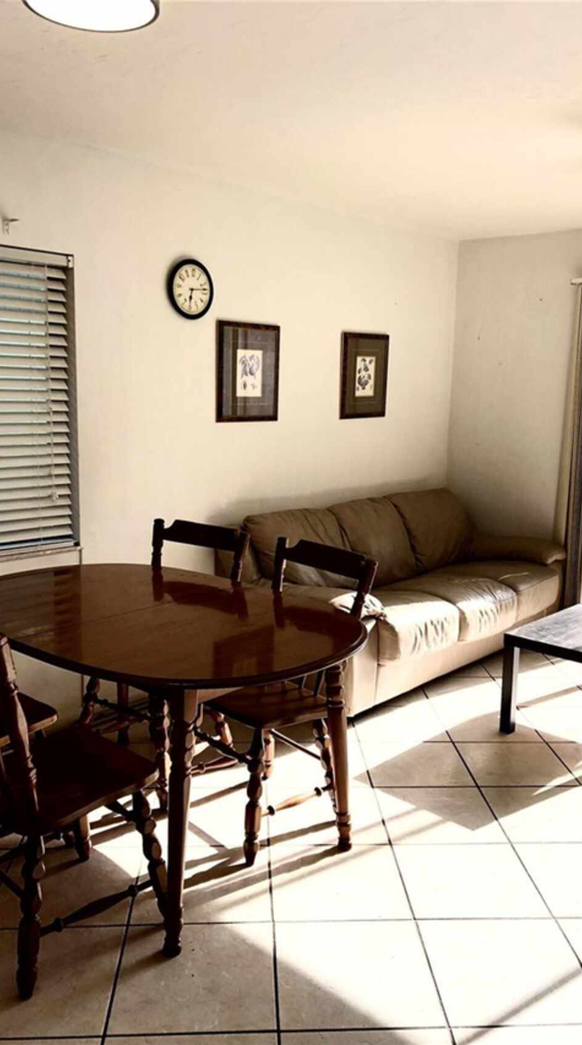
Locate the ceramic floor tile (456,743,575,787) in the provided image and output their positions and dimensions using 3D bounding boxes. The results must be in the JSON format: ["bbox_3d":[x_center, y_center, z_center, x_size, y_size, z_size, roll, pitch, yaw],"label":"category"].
[{"bbox_3d":[0.909,0.986,3.443,0.400,0.012,0.400,1,9,-3],"label":"ceramic floor tile"}]

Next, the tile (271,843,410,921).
[{"bbox_3d":[0.140,1.106,2.598,0.400,0.012,0.400,1,9,-3],"label":"tile"}]

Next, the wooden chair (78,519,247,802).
[{"bbox_3d":[-0.505,0.506,3.306,0.470,0.945,0.530,7,11,31],"label":"wooden chair"}]

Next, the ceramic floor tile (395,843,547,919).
[{"bbox_3d":[0.546,1.110,2.620,0.400,0.012,0.400,1,9,-3],"label":"ceramic floor tile"}]

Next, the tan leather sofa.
[{"bbox_3d":[0.635,0.340,4.653,0.870,0.880,2.060,10,13,42],"label":"tan leather sofa"}]

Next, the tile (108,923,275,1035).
[{"bbox_3d":[-0.244,1.178,2.198,0.402,0.010,0.402,1,9,-3],"label":"tile"}]

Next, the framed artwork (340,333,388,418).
[{"bbox_3d":[0.425,-0.841,4.863,0.025,0.475,0.408,10,13,42],"label":"framed artwork"}]

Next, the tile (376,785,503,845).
[{"bbox_3d":[0.524,1.046,3.021,0.400,0.012,0.400,1,9,-3],"label":"tile"}]

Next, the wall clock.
[{"bbox_3d":[-0.458,-1.058,3.847,0.040,0.258,0.258,10,13,42],"label":"wall clock"}]

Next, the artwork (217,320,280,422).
[{"bbox_3d":[-0.207,-0.739,4.192,0.025,0.475,0.410,10,13,42],"label":"artwork"}]

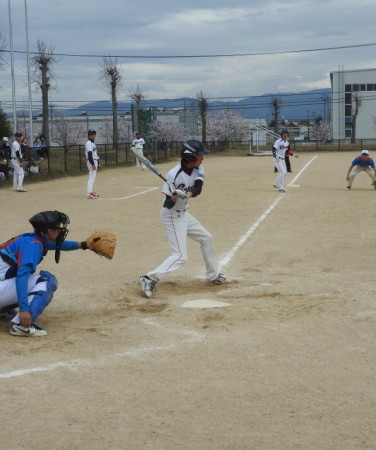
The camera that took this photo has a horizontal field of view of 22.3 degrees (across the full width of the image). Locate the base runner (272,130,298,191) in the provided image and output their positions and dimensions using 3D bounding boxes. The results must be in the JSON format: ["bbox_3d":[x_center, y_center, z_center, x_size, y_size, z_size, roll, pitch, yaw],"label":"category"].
[{"bbox_3d":[2.534,-1.715,25.040,0.660,1.660,0.480,-3,6,-18],"label":"base runner"}]

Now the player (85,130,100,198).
[{"bbox_3d":[-2.454,-1.571,24.421,0.360,1.740,0.480,1,6,26],"label":"player"}]

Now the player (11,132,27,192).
[{"bbox_3d":[-4.760,-1.752,26.666,0.420,1.660,0.500,0,6,12],"label":"player"}]

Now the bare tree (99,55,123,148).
[{"bbox_3d":[-5.626,-9.226,71.644,1.900,7.090,1.900,-1,6,0],"label":"bare tree"}]

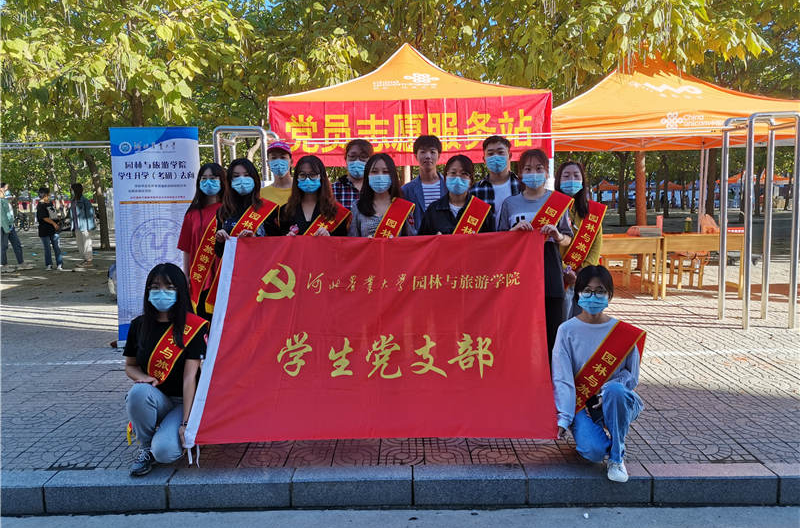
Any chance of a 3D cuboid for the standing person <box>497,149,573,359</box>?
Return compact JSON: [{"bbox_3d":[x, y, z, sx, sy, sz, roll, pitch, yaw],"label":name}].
[{"bbox_3d":[0.860,0.102,3.844,0.480,1.680,0.400,-1,7,3],"label":"standing person"}]

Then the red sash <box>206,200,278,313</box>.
[{"bbox_3d":[-0.985,-0.058,3.830,0.460,0.720,0.270,-2,7,-7],"label":"red sash"}]

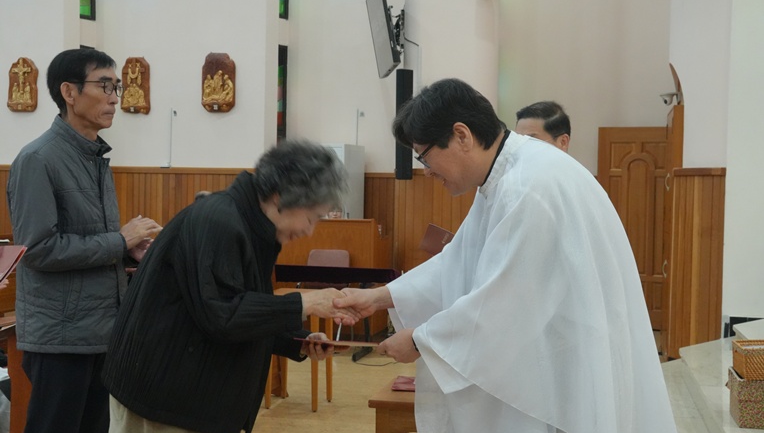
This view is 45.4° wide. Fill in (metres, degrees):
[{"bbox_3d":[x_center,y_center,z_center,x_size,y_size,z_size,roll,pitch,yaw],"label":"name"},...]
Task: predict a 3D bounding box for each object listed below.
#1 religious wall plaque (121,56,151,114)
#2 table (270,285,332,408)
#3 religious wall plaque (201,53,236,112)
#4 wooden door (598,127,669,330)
[{"bbox_3d":[-2.643,-1.404,9.800,0.340,0.610,0.080,2,2,16],"label":"religious wall plaque"},{"bbox_3d":[-0.508,0.820,5.650,0.380,0.700,0.380,1,2,14],"label":"table"},{"bbox_3d":[-1.697,-1.392,9.500,0.360,0.620,0.080,2,2,16],"label":"religious wall plaque"},{"bbox_3d":[2.517,0.123,8.970,0.800,2.010,0.060,2,2,16],"label":"wooden door"}]

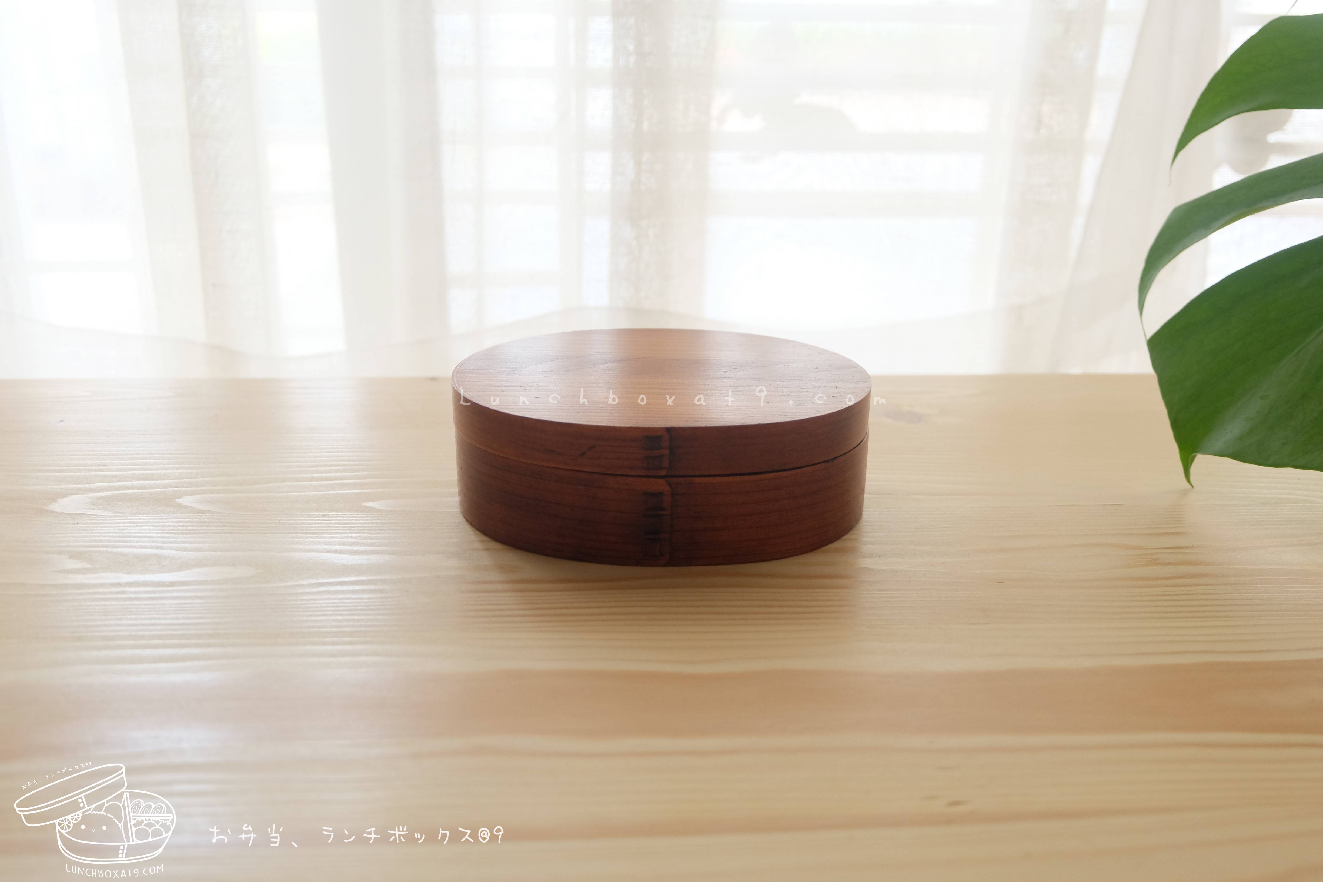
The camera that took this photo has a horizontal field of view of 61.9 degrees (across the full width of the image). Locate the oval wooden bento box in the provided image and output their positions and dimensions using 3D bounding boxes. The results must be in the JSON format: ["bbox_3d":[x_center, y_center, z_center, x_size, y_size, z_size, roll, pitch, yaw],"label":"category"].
[{"bbox_3d":[0.000,-0.002,0.483,0.178,0.060,0.122,1,24,2],"label":"oval wooden bento box"}]

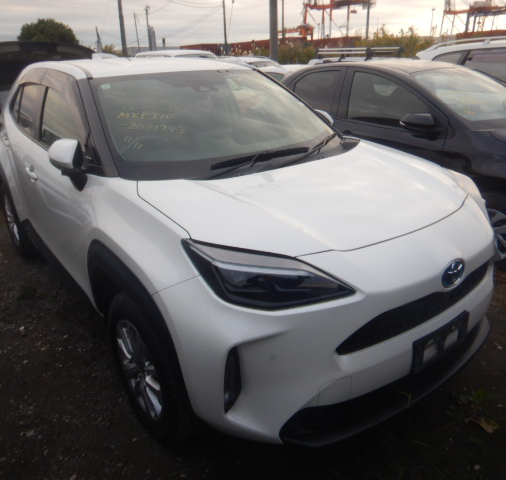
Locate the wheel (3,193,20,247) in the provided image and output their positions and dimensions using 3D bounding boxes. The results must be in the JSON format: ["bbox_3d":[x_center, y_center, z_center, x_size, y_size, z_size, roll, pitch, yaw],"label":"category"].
[{"bbox_3d":[-1.971,-0.188,3.794,0.155,0.438,0.438,-17,26,-34],"label":"wheel"}]

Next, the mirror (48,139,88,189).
[{"bbox_3d":[-0.875,-0.339,2.065,0.155,0.210,0.220,-17,26,-34],"label":"mirror"}]

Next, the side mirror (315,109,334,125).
[{"bbox_3d":[0.437,-0.736,2.974,0.155,0.210,0.220,-17,26,-34],"label":"side mirror"}]

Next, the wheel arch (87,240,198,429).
[{"bbox_3d":[-0.462,0.336,1.788,0.140,0.520,0.910,-17,26,-34],"label":"wheel arch"}]

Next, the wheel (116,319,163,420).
[{"bbox_3d":[-0.416,0.526,1.890,0.155,0.438,0.438,-17,26,-34],"label":"wheel"}]

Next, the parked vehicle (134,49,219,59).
[{"bbox_3d":[-2.075,-3.539,10.583,1.720,1.780,4.300,-18,27,-34],"label":"parked vehicle"}]

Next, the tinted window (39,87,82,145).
[{"bbox_3d":[-1.017,-0.628,2.357,0.080,0.370,0.880,-3,18,-38],"label":"tinted window"}]

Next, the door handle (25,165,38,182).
[{"bbox_3d":[-1.323,-0.392,2.642,0.060,0.065,0.220,-18,27,-34],"label":"door handle"}]

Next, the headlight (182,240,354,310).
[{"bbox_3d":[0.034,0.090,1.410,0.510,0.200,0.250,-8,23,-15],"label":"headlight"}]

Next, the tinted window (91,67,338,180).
[{"bbox_3d":[-0.173,-0.672,2.392,1.360,0.140,0.800,-18,59,-34],"label":"tinted window"}]

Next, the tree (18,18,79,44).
[{"bbox_3d":[-14.608,-13.511,32.385,5.000,4.770,5.000,-11,24,-20],"label":"tree"}]

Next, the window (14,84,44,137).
[{"bbox_3d":[-1.466,-0.845,2.866,0.090,0.350,0.800,6,12,-40],"label":"window"}]

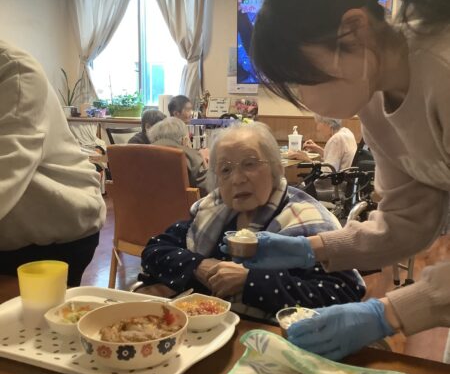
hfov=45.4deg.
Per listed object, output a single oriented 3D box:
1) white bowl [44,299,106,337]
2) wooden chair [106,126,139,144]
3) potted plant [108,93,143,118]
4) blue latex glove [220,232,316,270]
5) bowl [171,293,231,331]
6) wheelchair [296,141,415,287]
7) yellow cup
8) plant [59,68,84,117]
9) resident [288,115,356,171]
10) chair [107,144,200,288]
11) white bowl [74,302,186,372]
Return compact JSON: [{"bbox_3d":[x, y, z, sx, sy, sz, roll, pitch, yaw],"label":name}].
[{"bbox_3d":[-0.233,0.203,0.845,0.098,0.038,0.098,4,10,23],"label":"white bowl"},{"bbox_3d":[-0.728,-0.077,4.800,0.520,0.860,0.480,5,9,23],"label":"wooden chair"},{"bbox_3d":[-1.120,-0.929,6.050,0.340,0.270,0.200,5,9,23],"label":"potted plant"},{"bbox_3d":[0.077,0.118,0.980,0.170,0.070,0.095,1,9,2],"label":"blue latex glove"},{"bbox_3d":[-0.038,0.203,0.857,0.097,0.038,0.097,4,10,23],"label":"bowl"},{"bbox_3d":[0.771,0.172,3.150,0.850,0.900,0.580,-5,10,-35],"label":"wheelchair"},{"bbox_3d":[-0.295,0.173,0.874,0.080,0.086,0.080,0,9,0],"label":"yellow cup"},{"bbox_3d":[-1.941,-1.195,6.795,0.280,0.600,0.260,4,10,23],"label":"plant"},{"bbox_3d":[0.733,-0.044,4.000,0.700,1.060,0.460,5,9,23],"label":"resident"},{"bbox_3d":[-0.237,0.205,2.787,0.550,0.850,0.570,5,10,28],"label":"chair"},{"bbox_3d":[-0.129,0.214,0.765,0.152,0.050,0.152,1,8,0],"label":"white bowl"}]

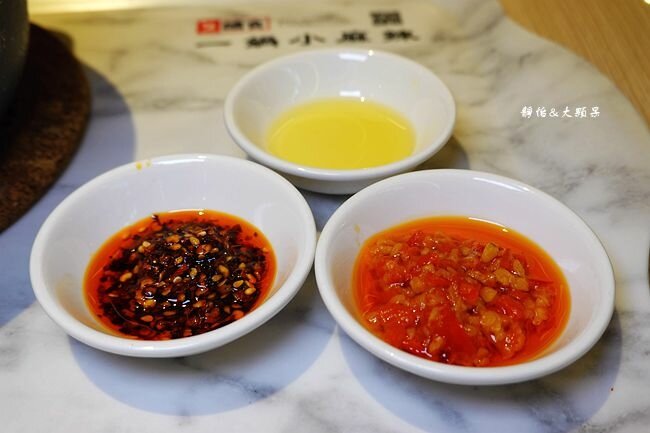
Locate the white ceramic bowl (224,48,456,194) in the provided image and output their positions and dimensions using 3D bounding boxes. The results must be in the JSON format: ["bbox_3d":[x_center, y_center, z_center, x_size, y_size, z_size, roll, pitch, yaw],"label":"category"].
[{"bbox_3d":[0.007,-0.037,0.347,0.098,0.026,0.098,0,42,0],"label":"white ceramic bowl"}]

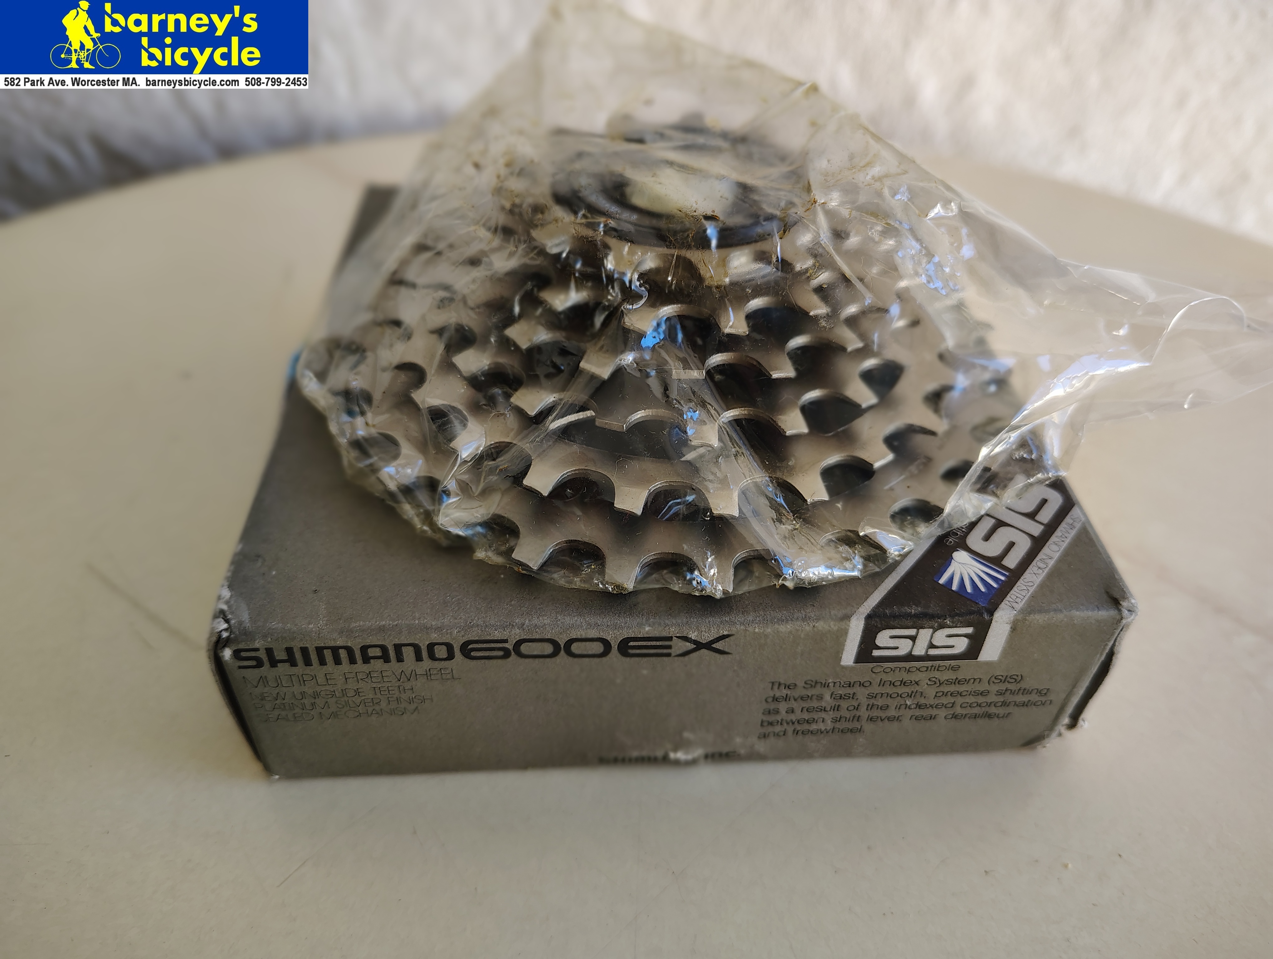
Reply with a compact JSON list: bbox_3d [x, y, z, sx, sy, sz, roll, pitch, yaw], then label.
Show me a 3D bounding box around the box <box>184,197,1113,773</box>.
[{"bbox_3d":[0.002,-0.012,0.174,0.122,0.036,0.127,-1,43,-5],"label":"box"}]

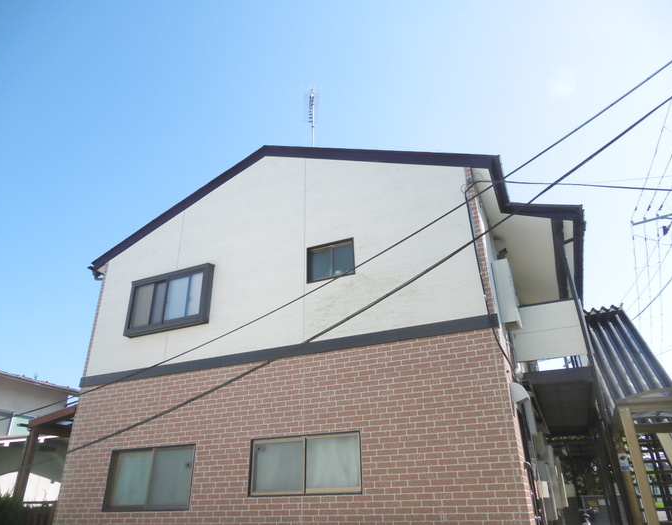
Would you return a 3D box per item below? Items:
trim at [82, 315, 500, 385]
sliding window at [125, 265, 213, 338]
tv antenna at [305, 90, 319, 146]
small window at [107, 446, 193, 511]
[{"bbox_3d":[-1.332,1.504,7.713,7.595,0.181,0.050,-12,-28,22],"label":"trim"},{"bbox_3d":[-3.066,0.708,8.905,1.835,1.111,0.160,-12,-28,22],"label":"sliding window"},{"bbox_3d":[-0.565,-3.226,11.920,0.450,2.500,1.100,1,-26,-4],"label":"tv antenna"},{"bbox_3d":[-2.935,3.418,7.670,1.741,0.918,0.100,-12,-28,22],"label":"small window"}]

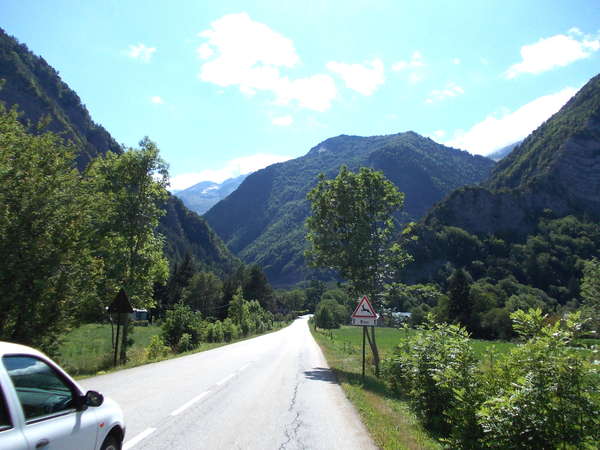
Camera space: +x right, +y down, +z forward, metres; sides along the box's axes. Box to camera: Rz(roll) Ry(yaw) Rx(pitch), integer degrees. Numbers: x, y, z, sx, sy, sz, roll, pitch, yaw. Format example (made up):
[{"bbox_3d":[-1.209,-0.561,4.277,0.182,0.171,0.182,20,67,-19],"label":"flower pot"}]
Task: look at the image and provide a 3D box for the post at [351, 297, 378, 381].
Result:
[{"bbox_3d":[2.402,4.178,17.988,0.980,3.110,0.100,2,-11,1],"label":"post"}]

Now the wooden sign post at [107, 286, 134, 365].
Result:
[{"bbox_3d":[-6.862,3.913,18.501,0.970,2.930,0.100,0,-11,9],"label":"wooden sign post"}]

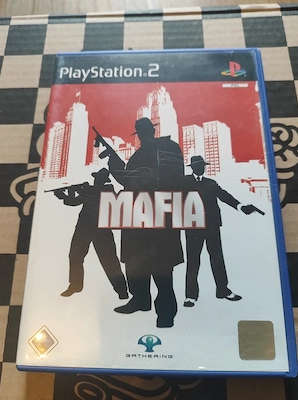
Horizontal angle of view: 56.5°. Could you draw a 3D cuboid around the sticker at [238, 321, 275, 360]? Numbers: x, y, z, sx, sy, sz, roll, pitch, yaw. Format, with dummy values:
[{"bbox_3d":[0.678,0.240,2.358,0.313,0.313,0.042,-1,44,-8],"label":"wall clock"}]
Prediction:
[{"bbox_3d":[0.052,0.068,0.134,0.017,0.001,0.018,0,74,2],"label":"sticker"}]

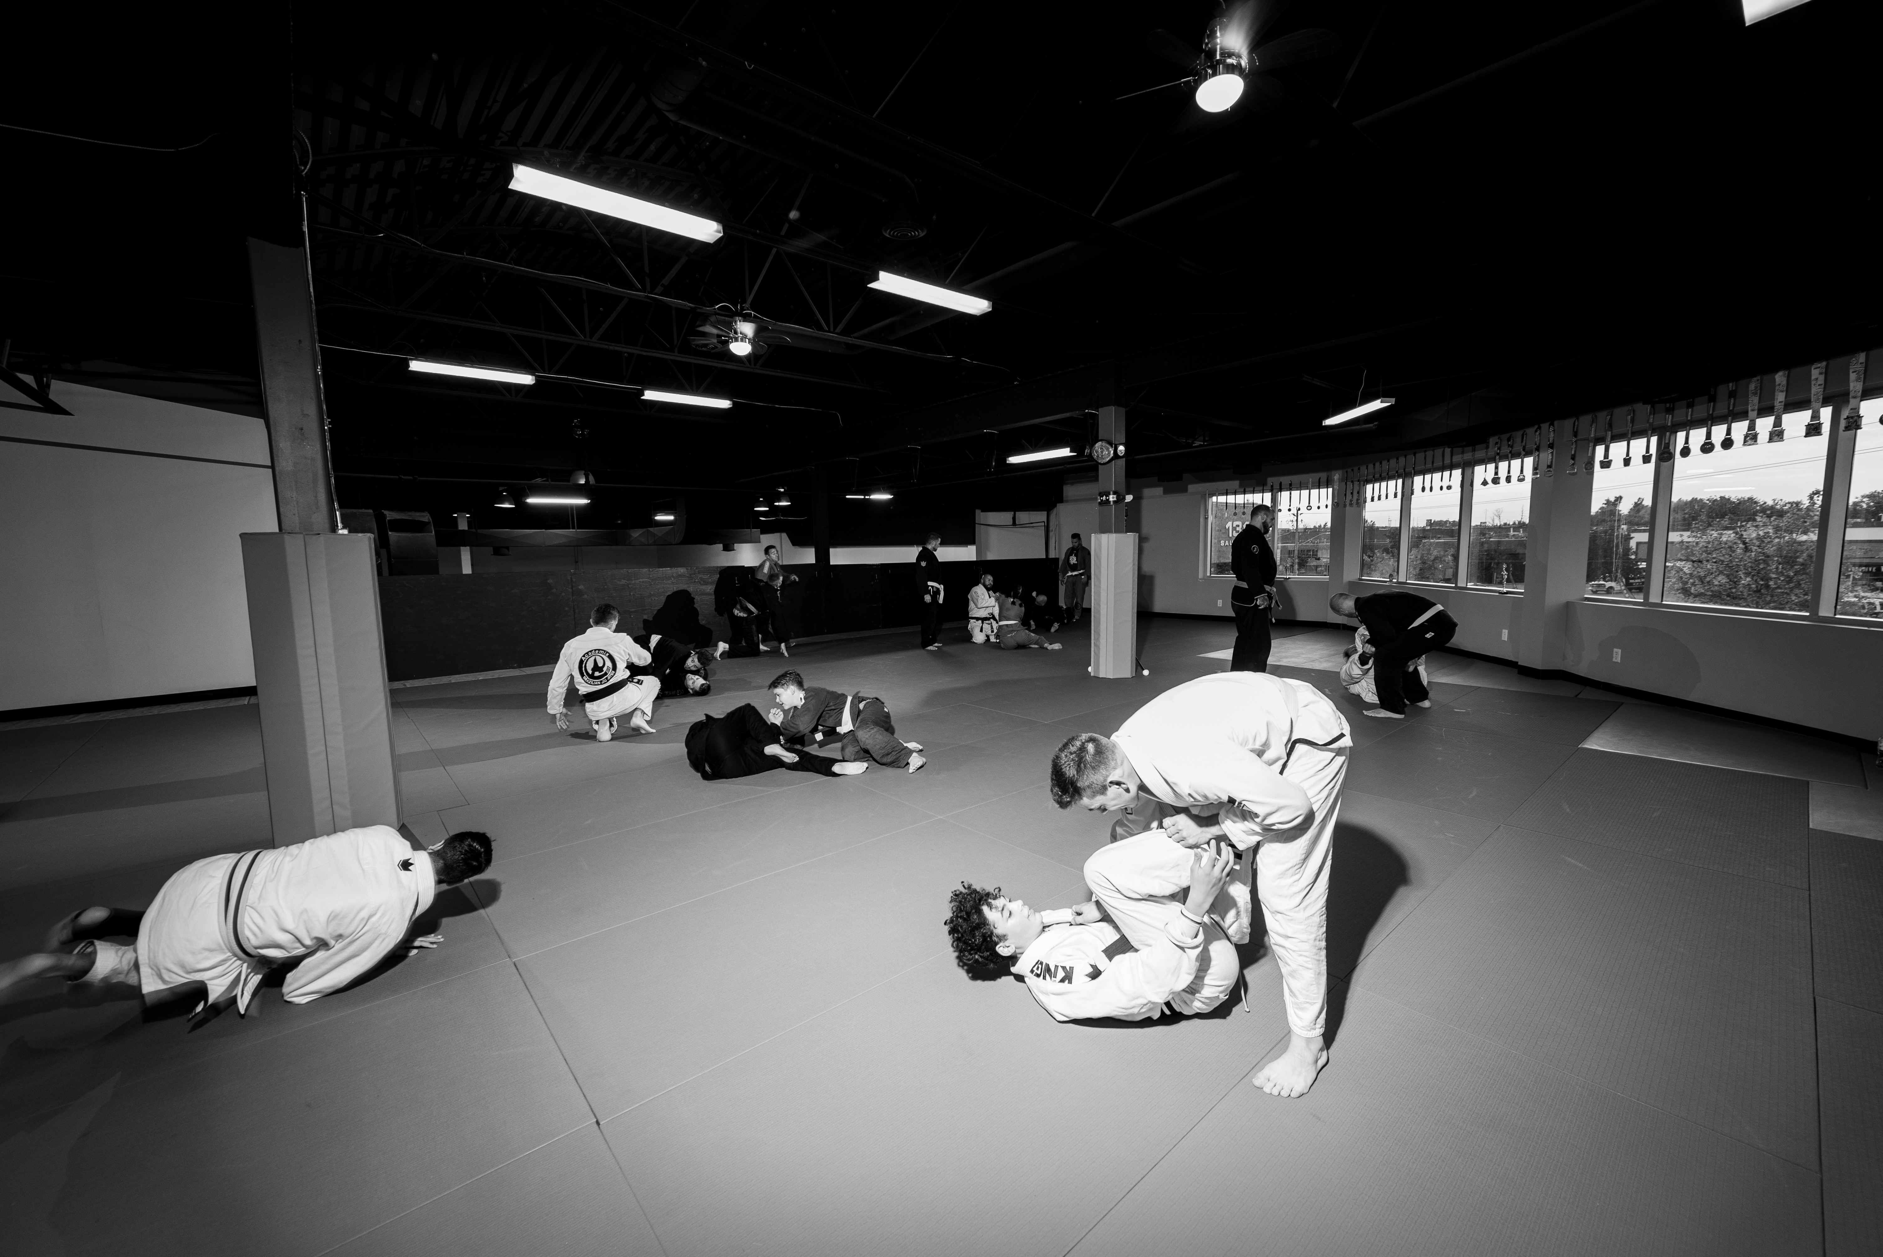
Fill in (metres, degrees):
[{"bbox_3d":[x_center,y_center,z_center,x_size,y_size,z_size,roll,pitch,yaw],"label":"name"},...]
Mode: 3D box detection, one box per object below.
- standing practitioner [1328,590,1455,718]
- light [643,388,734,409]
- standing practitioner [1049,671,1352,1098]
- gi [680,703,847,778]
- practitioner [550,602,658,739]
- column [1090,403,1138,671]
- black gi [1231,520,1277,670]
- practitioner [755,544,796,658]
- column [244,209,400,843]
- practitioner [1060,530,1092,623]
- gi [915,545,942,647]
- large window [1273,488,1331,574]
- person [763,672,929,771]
[{"bbox_3d":[3.832,0.192,6.207,0.960,1.000,0.600,3,7,33],"label":"standing practitioner"},{"bbox_3d":[-3.522,-3.192,10.183,1.230,0.090,0.250,-6,8,-41],"label":"light"},{"bbox_3d":[0.765,0.653,2.240,0.890,1.030,0.700,-1,6,6],"label":"standing practitioner"},{"bbox_3d":[-1.163,0.709,4.848,1.020,0.410,0.580,-2,6,-6],"label":"gi"},{"bbox_3d":[-2.730,0.323,6.080,0.840,1.040,0.740,-2,6,-12],"label":"practitioner"},{"bbox_3d":[1.888,-0.946,7.994,0.460,2.950,0.460,-6,8,-41],"label":"column"},{"bbox_3d":[3.100,-0.249,7.250,0.450,1.580,0.550,1,6,20],"label":"black gi"},{"bbox_3d":[-2.372,-0.393,10.169,0.500,1.530,0.520,3,7,30],"label":"practitioner"},{"bbox_3d":[-3.150,-0.428,3.638,0.520,3.000,0.520,-6,8,-41],"label":"column"},{"bbox_3d":[2.616,-1.002,14.310,0.580,1.710,0.360,1,6,21],"label":"practitioner"},{"bbox_3d":[-0.172,-0.451,10.572,0.370,1.450,0.500,1,6,18],"label":"gi"},{"bbox_3d":[6.231,-1.647,12.667,0.100,1.500,1.030,-6,8,-40],"label":"large window"},{"bbox_3d":[-0.685,0.589,5.048,1.120,0.590,0.550,1,6,16],"label":"person"}]

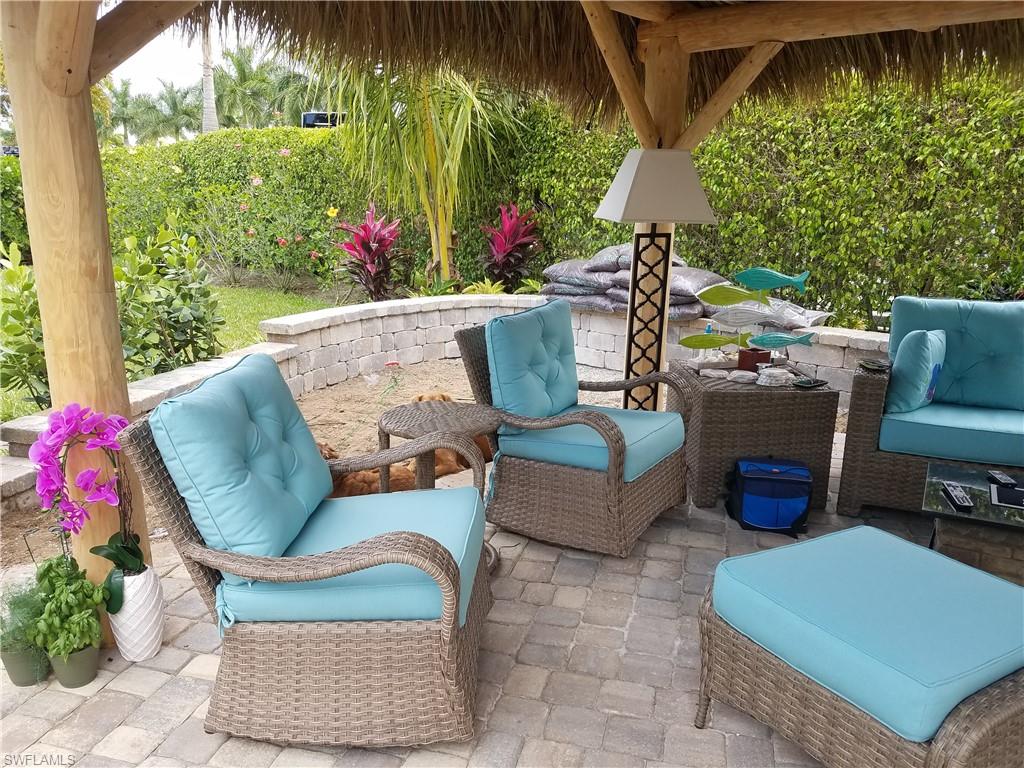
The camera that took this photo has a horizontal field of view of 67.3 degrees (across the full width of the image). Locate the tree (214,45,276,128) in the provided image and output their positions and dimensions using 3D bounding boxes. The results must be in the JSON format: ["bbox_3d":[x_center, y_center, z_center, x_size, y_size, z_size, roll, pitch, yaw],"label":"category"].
[{"bbox_3d":[-10.317,-10.325,30.393,2.900,5.710,2.900,1,16,0],"label":"tree"}]

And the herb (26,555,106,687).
[{"bbox_3d":[-1.295,0.690,2.264,0.200,0.375,0.200,1,16,0],"label":"herb"}]

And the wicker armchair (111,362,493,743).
[{"bbox_3d":[-0.484,0.431,2.222,0.880,0.930,0.700,2,16,2],"label":"wicker armchair"}]

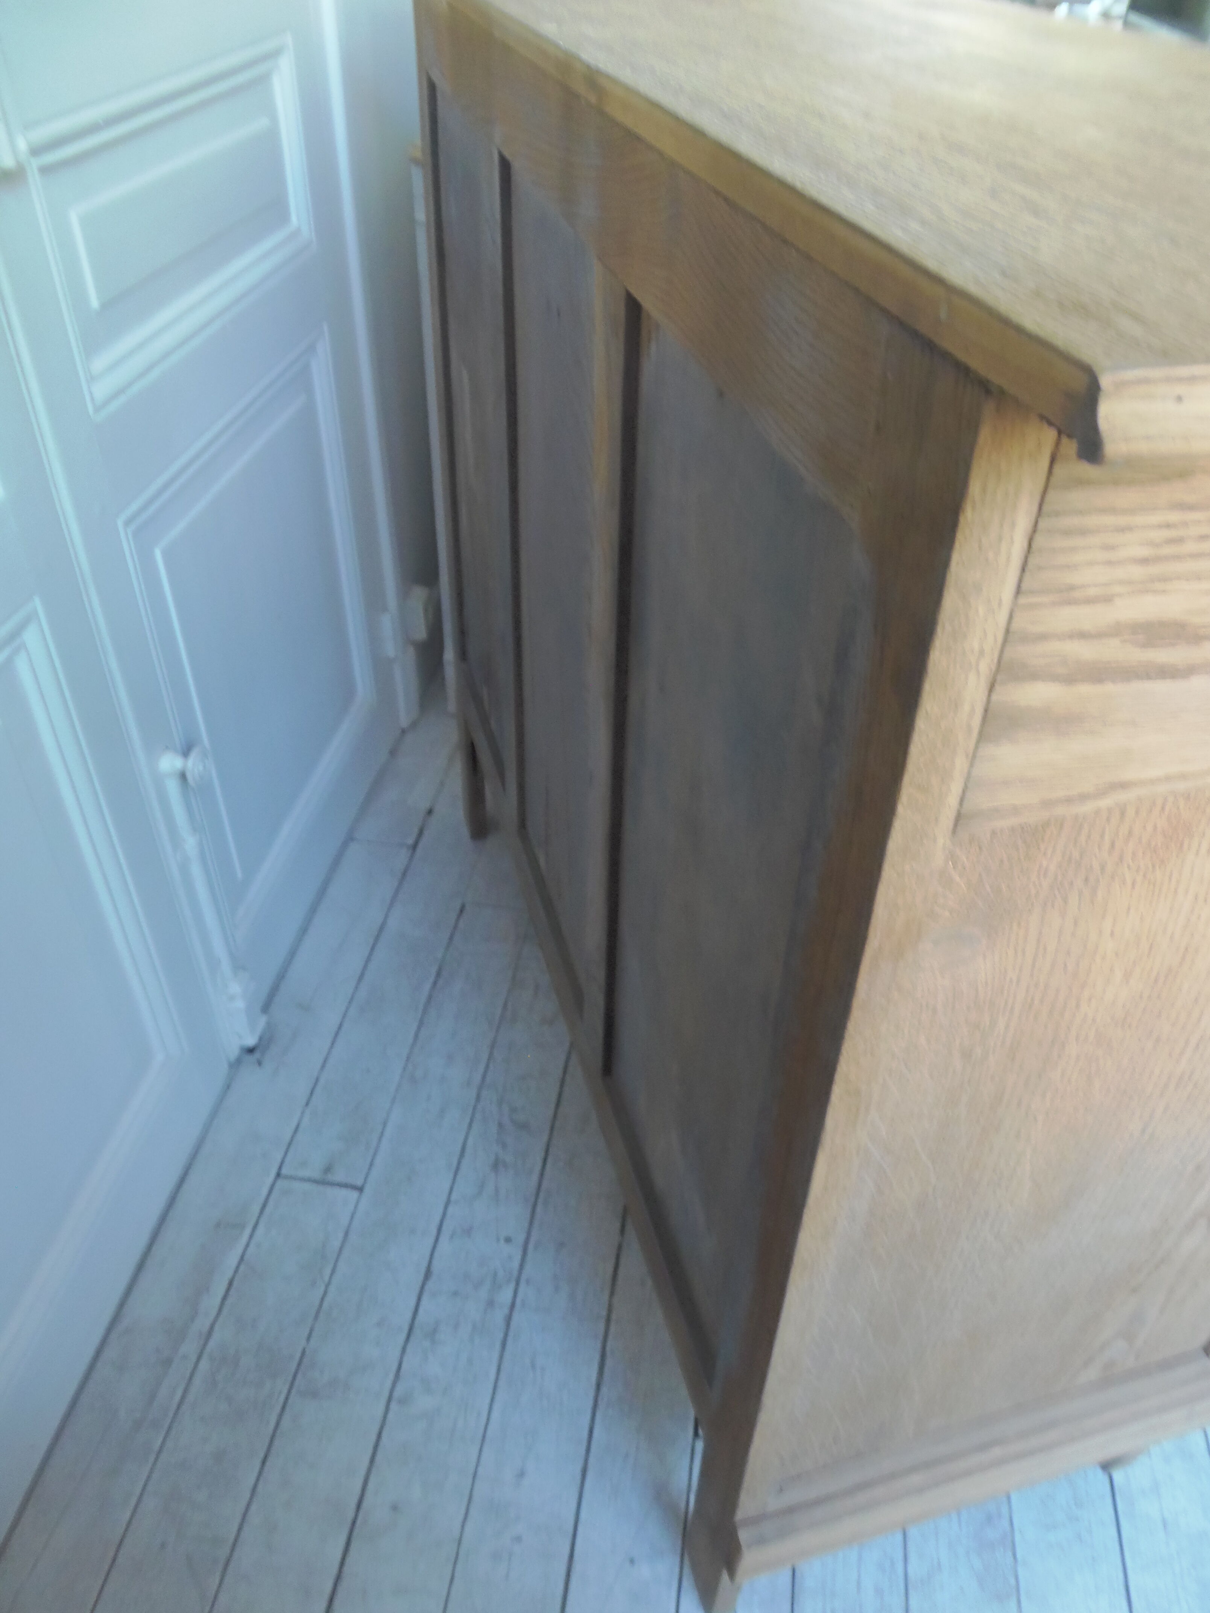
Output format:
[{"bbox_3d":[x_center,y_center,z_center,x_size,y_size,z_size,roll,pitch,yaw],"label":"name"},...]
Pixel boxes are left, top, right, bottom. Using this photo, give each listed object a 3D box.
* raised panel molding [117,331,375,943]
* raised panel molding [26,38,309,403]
[{"bbox_3d":[-0.374,-0.205,1.311,0.025,0.532,0.516,7,41,5],"label":"raised panel molding"},{"bbox_3d":[-0.360,-0.549,1.016,0.030,0.196,0.507,7,41,5],"label":"raised panel molding"}]

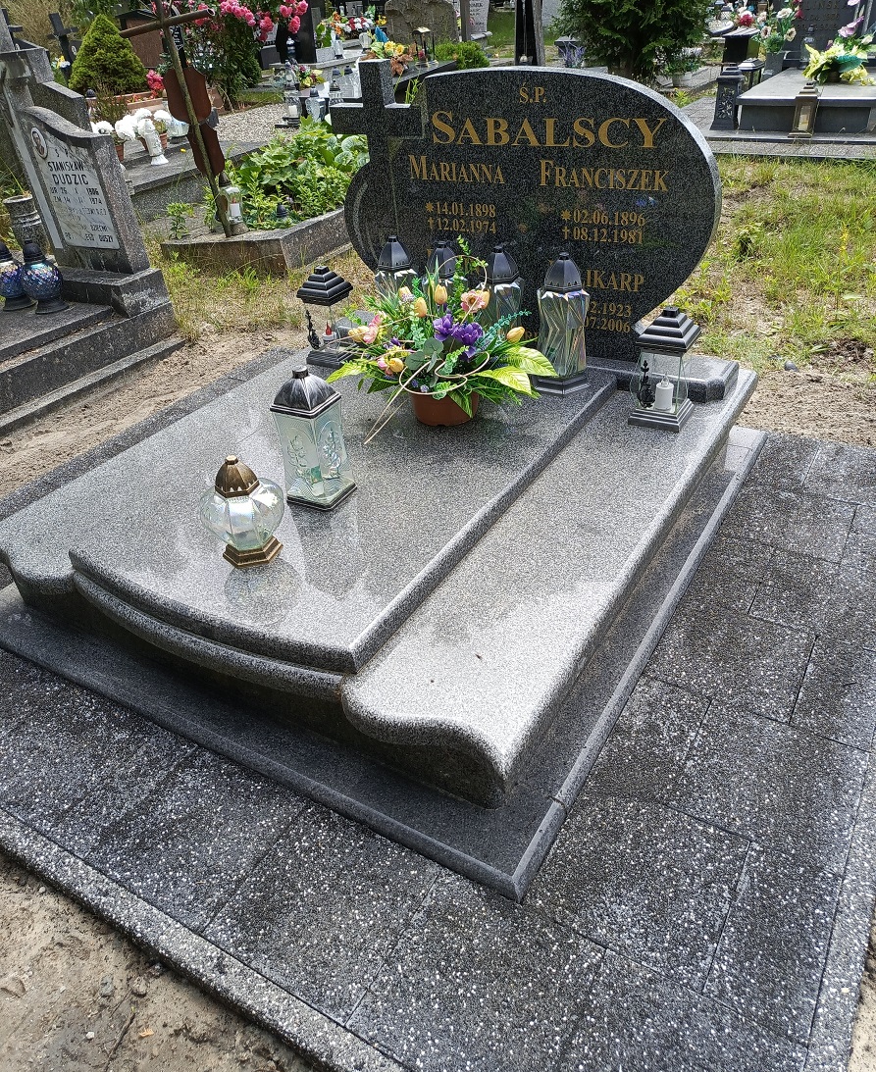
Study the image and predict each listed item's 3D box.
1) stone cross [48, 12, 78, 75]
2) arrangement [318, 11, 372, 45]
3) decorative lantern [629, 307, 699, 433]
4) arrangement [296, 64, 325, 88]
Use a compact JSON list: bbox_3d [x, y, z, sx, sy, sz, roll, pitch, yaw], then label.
[{"bbox_3d":[-6.818,-8.895,14.719,0.140,1.050,0.600,25,44,36],"label":"stone cross"},{"bbox_3d":[-1.309,-7.201,11.500,0.740,0.400,0.450,7,36,17],"label":"arrangement"},{"bbox_3d":[0.718,-0.530,2.541,0.165,0.350,0.165,15,39,27],"label":"decorative lantern"},{"bbox_3d":[-1.655,-5.970,10.510,0.350,0.250,0.320,-8,35,-4],"label":"arrangement"}]

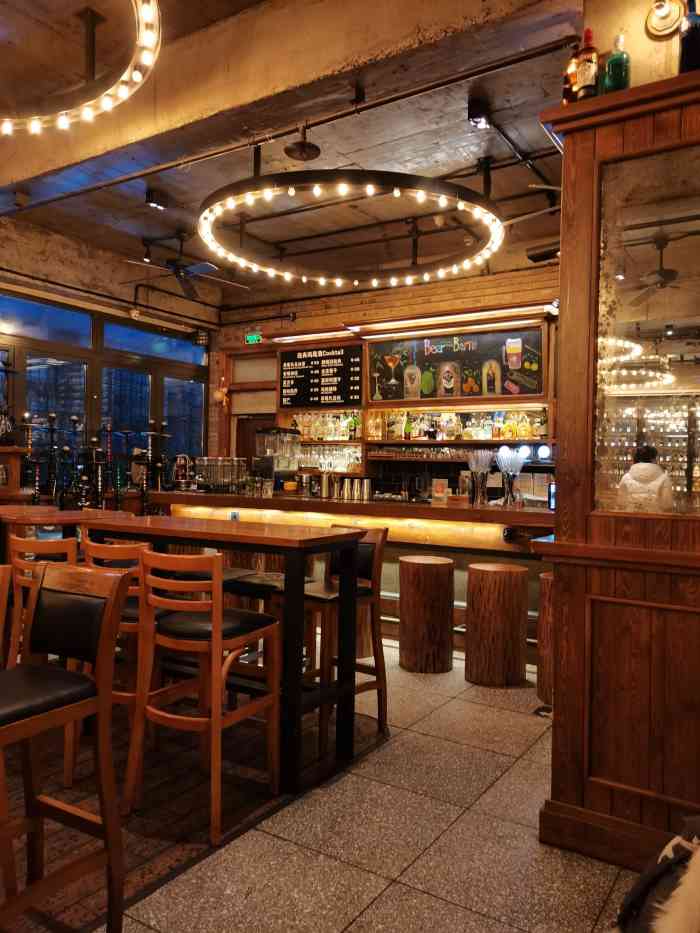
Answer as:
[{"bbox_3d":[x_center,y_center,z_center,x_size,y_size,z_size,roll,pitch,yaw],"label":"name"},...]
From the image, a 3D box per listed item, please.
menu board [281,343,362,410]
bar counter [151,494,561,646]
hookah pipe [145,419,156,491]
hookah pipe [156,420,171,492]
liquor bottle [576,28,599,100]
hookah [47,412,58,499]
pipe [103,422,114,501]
[{"bbox_3d":[-0.356,-1.054,8.341,1.186,0.711,0.030,1,0,33],"label":"menu board"},{"bbox_3d":[-0.001,0.821,5.695,4.050,1.090,0.700,1,0,33],"label":"bar counter"},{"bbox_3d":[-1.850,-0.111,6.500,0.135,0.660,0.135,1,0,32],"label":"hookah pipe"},{"bbox_3d":[-1.730,-0.093,6.500,0.145,0.660,0.145,1,0,32],"label":"hookah pipe"},{"bbox_3d":[0.888,-1.497,2.620,0.083,0.287,0.083,1,0,23],"label":"liquor bottle"},{"bbox_3d":[-2.419,-0.077,5.700,0.140,0.724,0.140,1,0,33],"label":"hookah"},{"bbox_3d":[-1.998,-0.037,5.800,0.130,0.670,0.130,1,0,33],"label":"pipe"}]

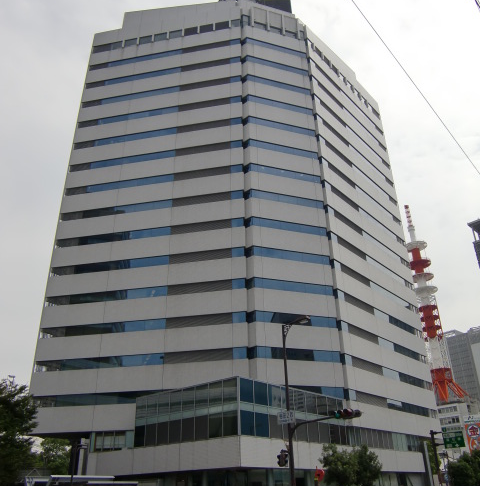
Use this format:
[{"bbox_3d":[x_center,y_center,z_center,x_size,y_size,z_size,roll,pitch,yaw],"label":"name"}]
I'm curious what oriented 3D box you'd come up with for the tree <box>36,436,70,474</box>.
[{"bbox_3d":[-21.648,26.987,61.075,6.000,8.751,6.000,-1,-28,0],"label":"tree"}]

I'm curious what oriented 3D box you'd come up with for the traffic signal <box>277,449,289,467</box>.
[{"bbox_3d":[2.544,12.895,30.988,0.718,0.996,0.450,-1,-27,0],"label":"traffic signal"}]

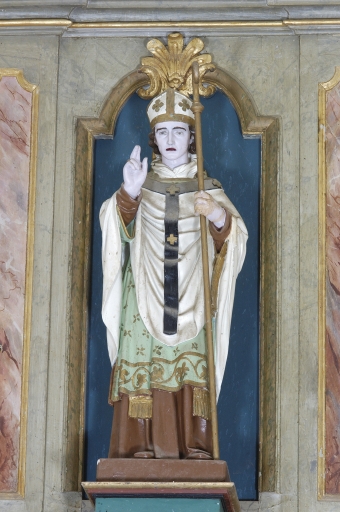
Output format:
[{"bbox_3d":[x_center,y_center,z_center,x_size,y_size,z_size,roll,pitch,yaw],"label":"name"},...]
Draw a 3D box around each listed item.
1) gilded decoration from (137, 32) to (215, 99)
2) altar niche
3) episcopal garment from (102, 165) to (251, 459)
[{"bbox_3d":[0.021,-0.619,7.274,0.262,0.229,0.100,0,-15,4],"label":"gilded decoration"},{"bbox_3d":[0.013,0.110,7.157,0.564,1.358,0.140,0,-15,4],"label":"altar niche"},{"bbox_3d":[0.009,0.162,6.709,0.451,0.967,0.325,0,-15,4],"label":"episcopal garment"}]

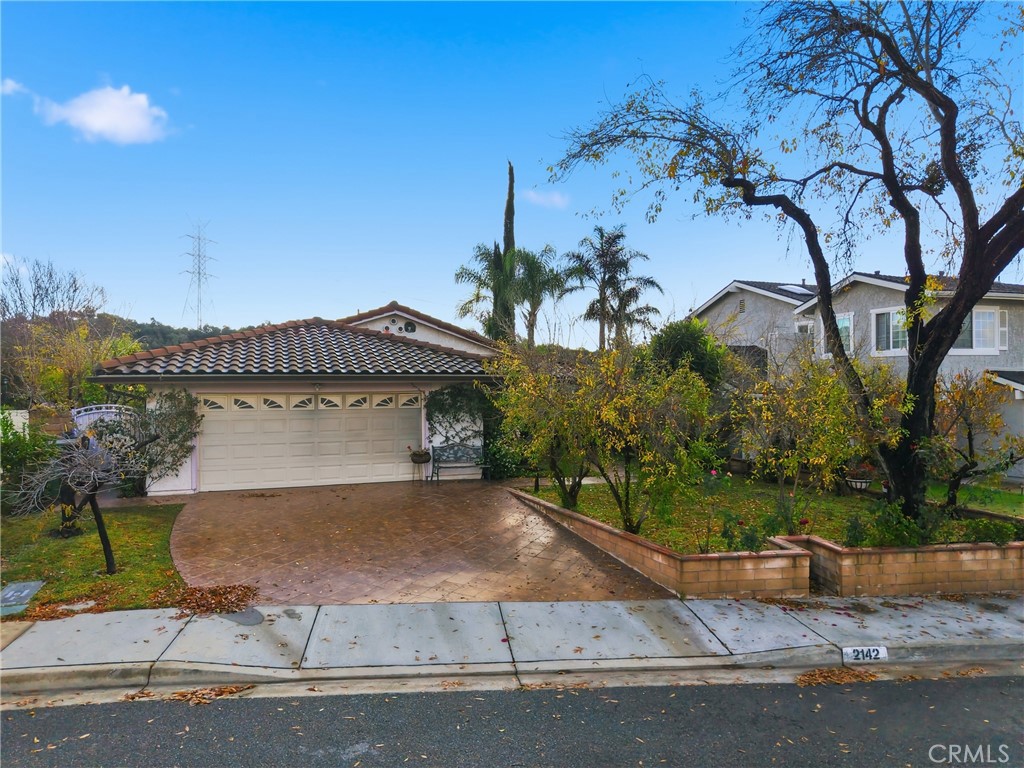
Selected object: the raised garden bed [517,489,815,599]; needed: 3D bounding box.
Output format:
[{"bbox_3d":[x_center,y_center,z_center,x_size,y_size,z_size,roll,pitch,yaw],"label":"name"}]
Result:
[{"bbox_3d":[2.150,2.740,13.100,1.950,0.720,6.800,0,0,-23],"label":"raised garden bed"}]

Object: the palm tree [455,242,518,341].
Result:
[{"bbox_3d":[-1.300,-3.100,40.000,4.300,10.000,4.300,0,0,0],"label":"palm tree"}]

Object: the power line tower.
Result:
[{"bbox_3d":[-92.600,-30.200,210.000,8.000,36.000,12.000,0,0,21],"label":"power line tower"}]

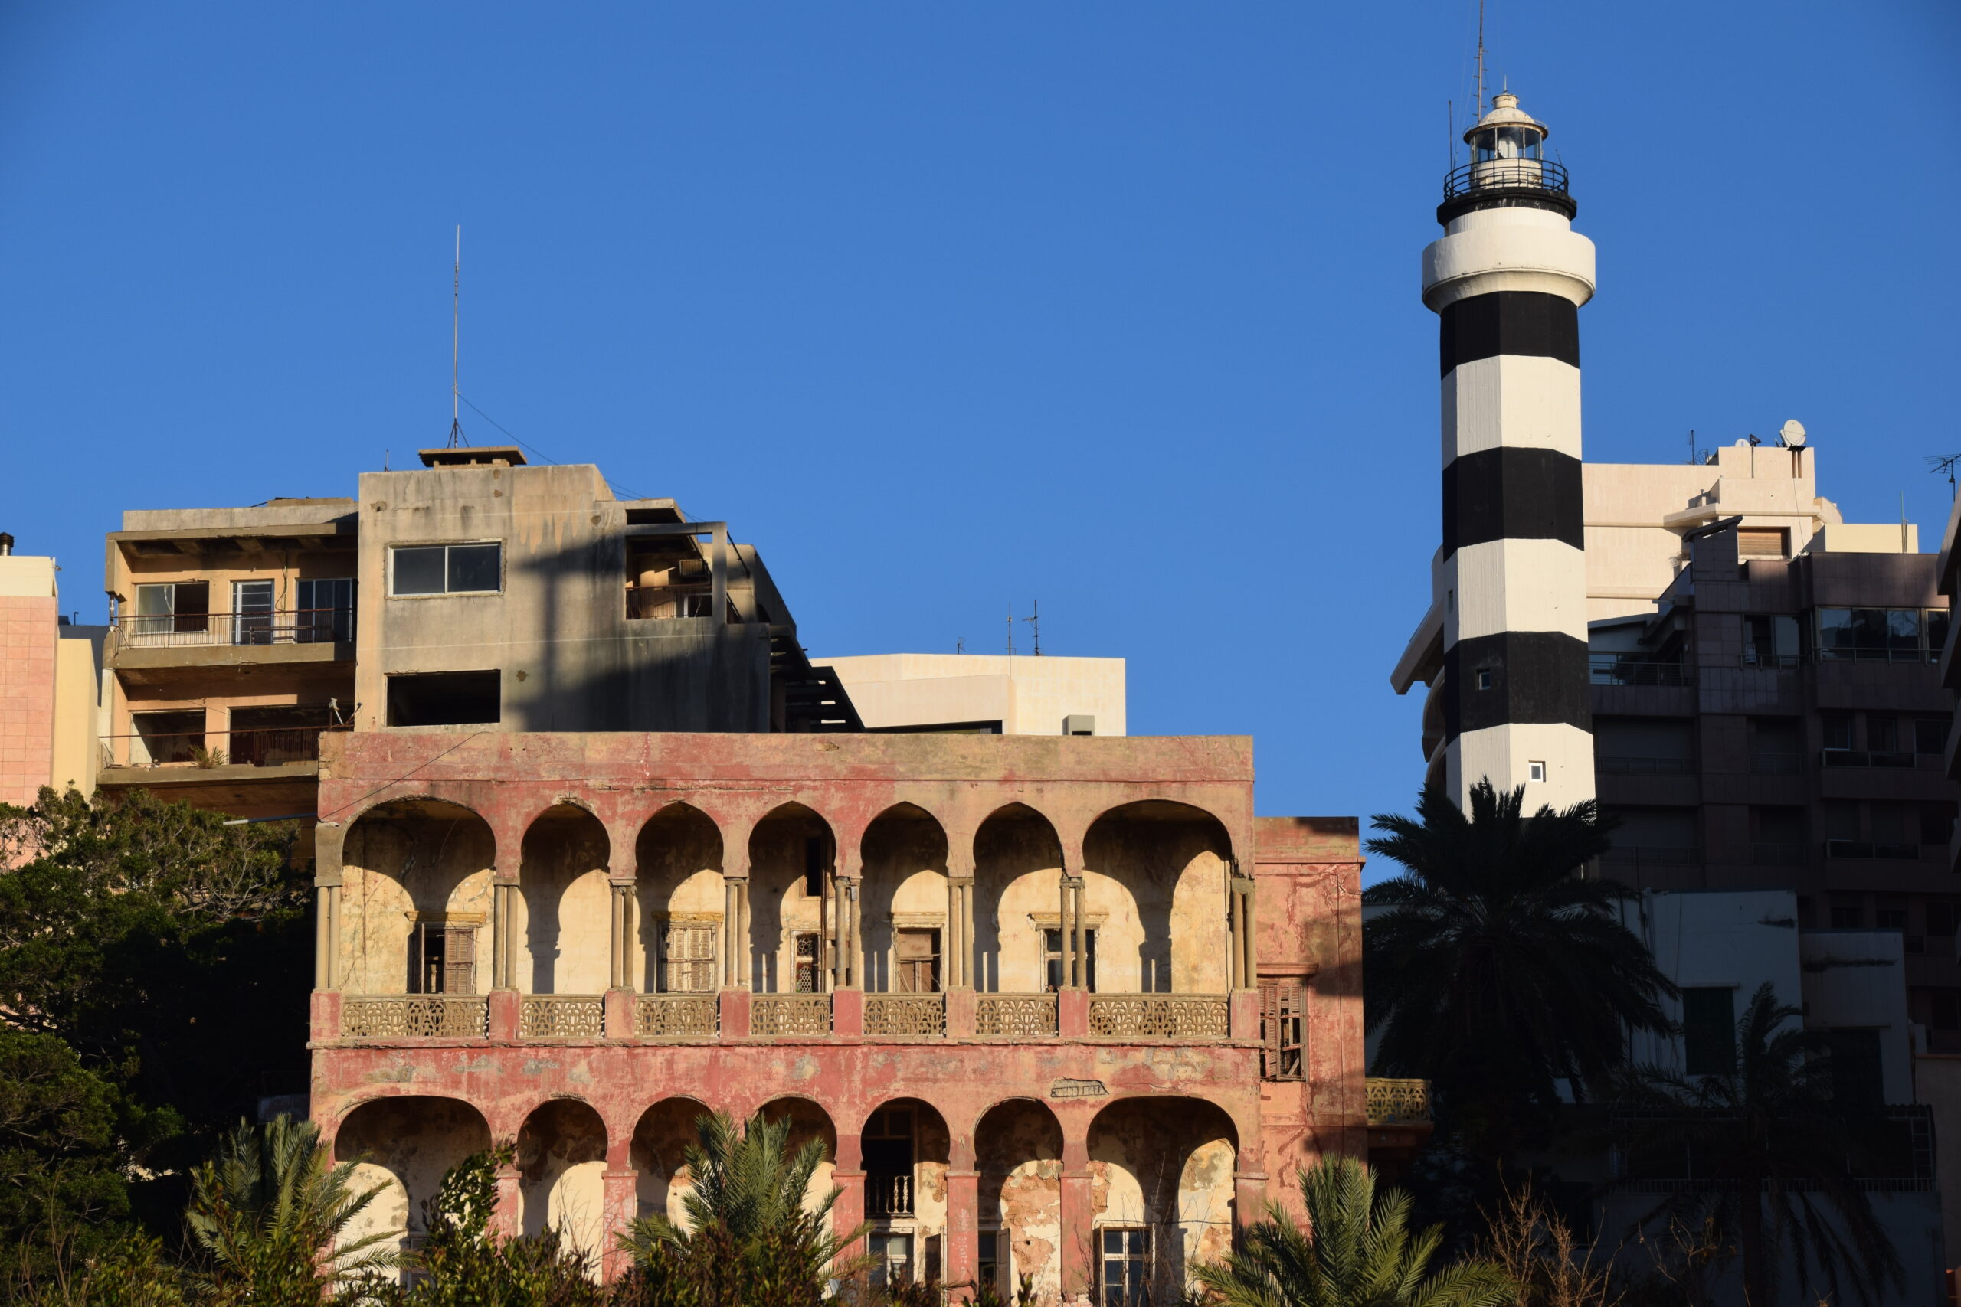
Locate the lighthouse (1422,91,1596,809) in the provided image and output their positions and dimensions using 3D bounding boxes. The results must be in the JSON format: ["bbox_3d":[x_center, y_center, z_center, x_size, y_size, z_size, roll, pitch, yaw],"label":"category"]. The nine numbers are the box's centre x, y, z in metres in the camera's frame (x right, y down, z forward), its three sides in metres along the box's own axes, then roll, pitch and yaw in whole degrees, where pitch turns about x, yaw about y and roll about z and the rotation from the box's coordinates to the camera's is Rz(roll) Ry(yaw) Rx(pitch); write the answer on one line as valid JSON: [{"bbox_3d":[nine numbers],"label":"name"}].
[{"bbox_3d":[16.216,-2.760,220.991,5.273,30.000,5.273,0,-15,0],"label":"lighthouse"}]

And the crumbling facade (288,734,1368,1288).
[{"bbox_3d":[-2.994,9.510,154.911,21.200,12.300,17.000,0,-13,-1],"label":"crumbling facade"}]

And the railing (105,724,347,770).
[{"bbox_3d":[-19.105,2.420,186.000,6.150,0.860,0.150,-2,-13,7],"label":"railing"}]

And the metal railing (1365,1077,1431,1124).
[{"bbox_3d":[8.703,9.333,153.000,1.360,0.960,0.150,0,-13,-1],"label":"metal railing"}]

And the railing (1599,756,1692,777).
[{"bbox_3d":[22.412,3.821,248.000,3.358,0.694,0.100,1,-16,-3],"label":"railing"}]

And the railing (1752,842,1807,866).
[{"bbox_3d":[26.946,6.789,248.000,1.970,0.830,0.120,2,-13,-8],"label":"railing"}]

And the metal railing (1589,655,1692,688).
[{"bbox_3d":[22.360,0.687,249.000,3.606,0.941,0.100,1,-16,-3],"label":"metal railing"}]

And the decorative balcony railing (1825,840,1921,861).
[{"bbox_3d":[29.638,6.566,244.000,3.233,0.707,0.100,1,-16,-3],"label":"decorative balcony railing"}]

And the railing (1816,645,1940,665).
[{"bbox_3d":[30.163,0.090,246.000,4.553,0.665,0.100,1,-16,-3],"label":"railing"}]

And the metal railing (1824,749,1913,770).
[{"bbox_3d":[29.702,3.534,246.000,3.200,0.680,0.120,2,-13,-8],"label":"metal railing"}]

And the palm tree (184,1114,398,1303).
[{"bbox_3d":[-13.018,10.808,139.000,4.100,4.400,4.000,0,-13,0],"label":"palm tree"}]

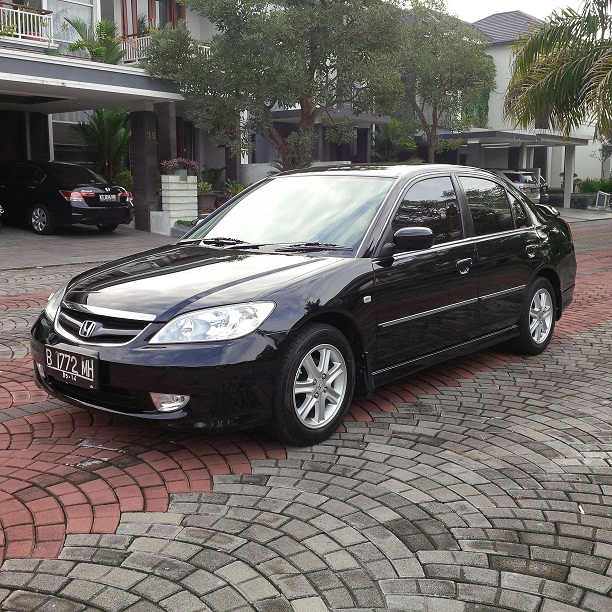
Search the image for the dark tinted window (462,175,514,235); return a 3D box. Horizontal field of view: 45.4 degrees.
[{"bbox_3d":[1.235,-0.690,5.002,0.050,0.430,0.660,-21,-7,41],"label":"dark tinted window"}]

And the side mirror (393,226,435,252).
[{"bbox_3d":[0.571,-0.359,3.922,0.215,0.135,0.120,8,12,40],"label":"side mirror"}]

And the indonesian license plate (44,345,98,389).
[{"bbox_3d":[-1.103,0.286,3.454,0.430,0.140,0.020,8,11,40],"label":"indonesian license plate"}]

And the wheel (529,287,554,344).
[{"bbox_3d":[1.737,0.075,5.602,0.150,0.420,0.420,8,12,40],"label":"wheel"}]

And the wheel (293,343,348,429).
[{"bbox_3d":[0.022,0.389,3.646,0.150,0.420,0.420,8,12,40],"label":"wheel"}]

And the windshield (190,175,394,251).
[{"bbox_3d":[-0.099,-0.587,4.487,1.380,0.140,0.840,8,44,40],"label":"windshield"}]

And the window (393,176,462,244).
[{"bbox_3d":[0.713,-0.577,4.393,0.050,0.440,0.930,-21,-7,41],"label":"window"}]

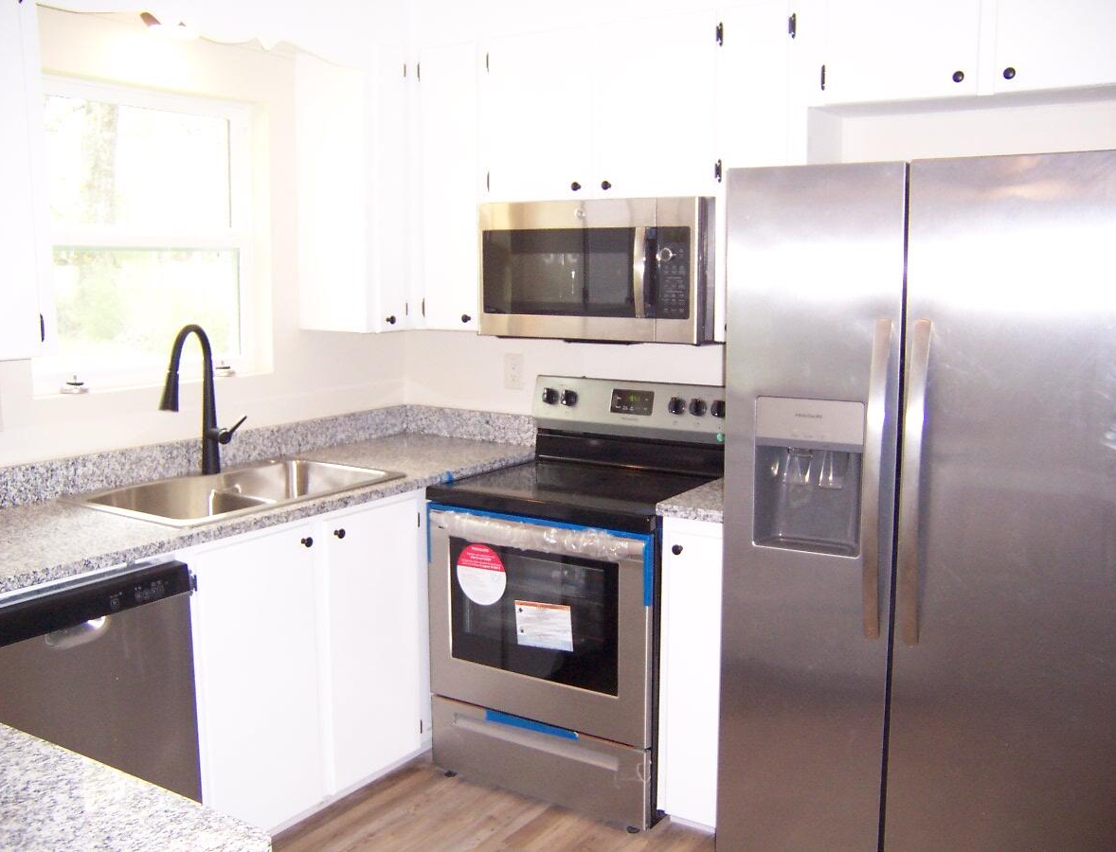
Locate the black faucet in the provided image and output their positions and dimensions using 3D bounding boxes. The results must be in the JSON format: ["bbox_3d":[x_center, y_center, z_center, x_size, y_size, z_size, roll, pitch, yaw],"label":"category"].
[{"bbox_3d":[-1.050,-0.068,3.210,0.135,0.460,0.250,1,8,10],"label":"black faucet"}]

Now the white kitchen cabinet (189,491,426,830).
[{"bbox_3d":[-0.901,0.650,3.211,0.630,0.900,0.877,5,10,33],"label":"white kitchen cabinet"}]

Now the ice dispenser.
[{"bbox_3d":[0.583,0.108,2.466,0.254,0.351,0.100,5,10,33],"label":"ice dispenser"}]

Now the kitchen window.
[{"bbox_3d":[-1.262,-0.561,3.263,0.075,0.865,0.840,5,10,33],"label":"kitchen window"}]

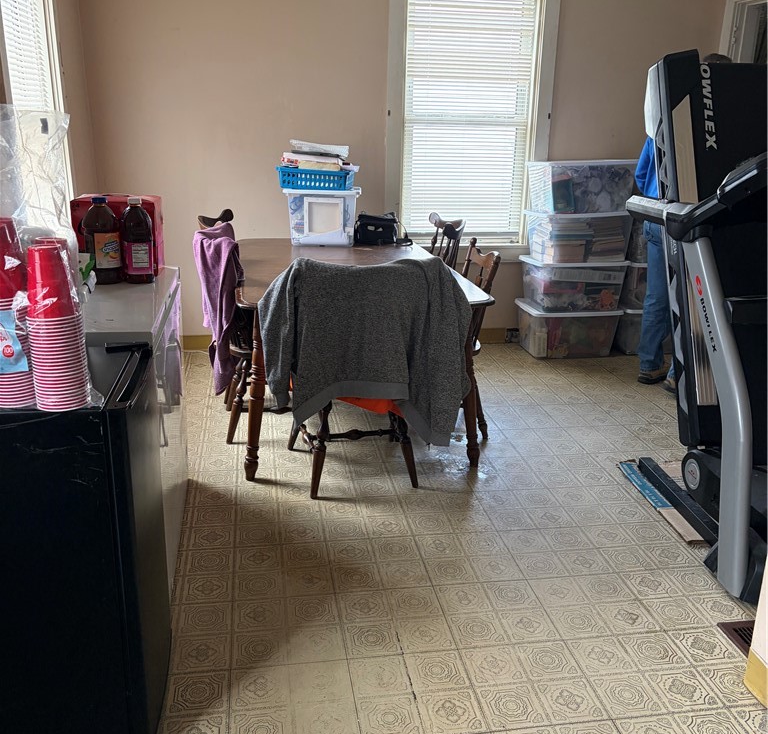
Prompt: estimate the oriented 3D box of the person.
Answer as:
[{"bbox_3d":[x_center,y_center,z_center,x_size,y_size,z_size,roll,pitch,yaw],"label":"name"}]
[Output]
[{"bbox_3d":[1.649,-0.732,4.101,0.480,1.740,0.480,-4,18,-16],"label":"person"}]

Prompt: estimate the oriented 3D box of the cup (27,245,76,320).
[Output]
[{"bbox_3d":[-0.624,-0.157,1.437,0.095,0.122,0.095,-2,18,-9],"label":"cup"}]

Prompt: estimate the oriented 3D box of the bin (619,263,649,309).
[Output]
[{"bbox_3d":[1.771,-0.553,4.965,0.580,0.310,0.410,-2,18,-9],"label":"bin"}]

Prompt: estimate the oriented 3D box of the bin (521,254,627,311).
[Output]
[{"bbox_3d":[1.184,-0.537,4.869,0.585,0.315,0.410,-2,18,-9],"label":"bin"}]

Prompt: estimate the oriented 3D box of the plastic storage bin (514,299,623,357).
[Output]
[{"bbox_3d":[1.175,-0.257,4.961,0.585,0.305,0.410,-2,18,-9],"label":"plastic storage bin"}]

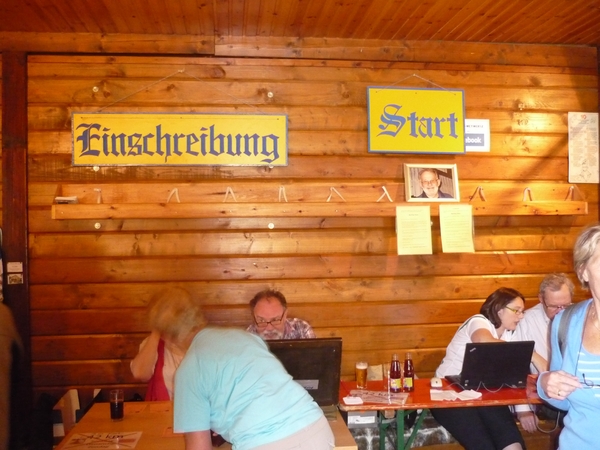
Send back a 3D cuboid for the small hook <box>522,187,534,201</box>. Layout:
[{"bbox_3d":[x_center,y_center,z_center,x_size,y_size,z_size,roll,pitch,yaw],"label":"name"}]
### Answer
[{"bbox_3d":[1.473,-0.196,3.696,0.068,0.087,0.035,-1,-1,-6],"label":"small hook"}]

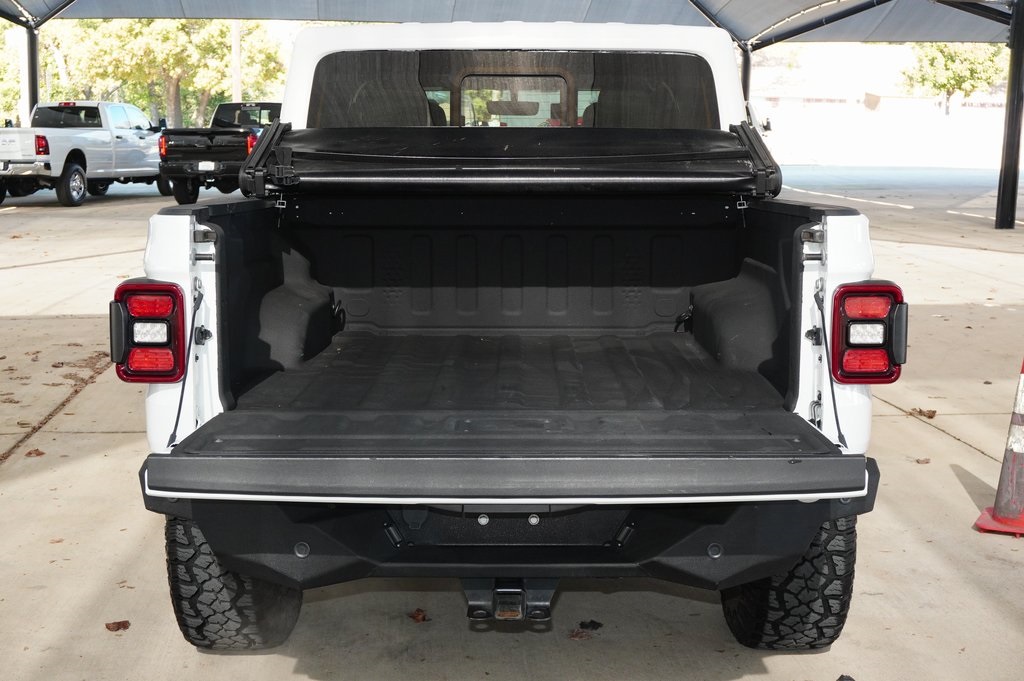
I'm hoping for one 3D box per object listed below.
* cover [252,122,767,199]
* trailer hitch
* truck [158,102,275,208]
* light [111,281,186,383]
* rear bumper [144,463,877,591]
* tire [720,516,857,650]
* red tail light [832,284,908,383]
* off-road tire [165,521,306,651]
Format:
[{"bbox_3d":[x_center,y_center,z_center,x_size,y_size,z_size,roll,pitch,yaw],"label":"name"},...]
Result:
[{"bbox_3d":[-0.001,-0.548,4.367,1.530,0.220,0.580,0,8,0],"label":"cover"},{"bbox_3d":[-0.007,0.548,3.227,0.205,0.110,0.200,0,8,0],"label":"trailer hitch"},{"bbox_3d":[-5.299,-4.038,31.027,2.050,2.040,6.100,2,8,12],"label":"truck"},{"bbox_3d":[-0.770,-0.016,3.111,0.160,0.216,0.130,0,8,0],"label":"light"},{"bbox_3d":[-0.008,0.381,3.183,1.600,0.250,0.310,0,8,0],"label":"rear bumper"},{"bbox_3d":[0.789,0.493,4.273,0.283,0.823,0.823,0,8,0],"label":"tire"},{"bbox_3d":[0.754,-0.014,3.102,0.160,0.216,0.130,0,8,0],"label":"red tail light"},{"bbox_3d":[-0.791,0.494,4.283,0.283,0.823,0.823,0,8,0],"label":"off-road tire"}]

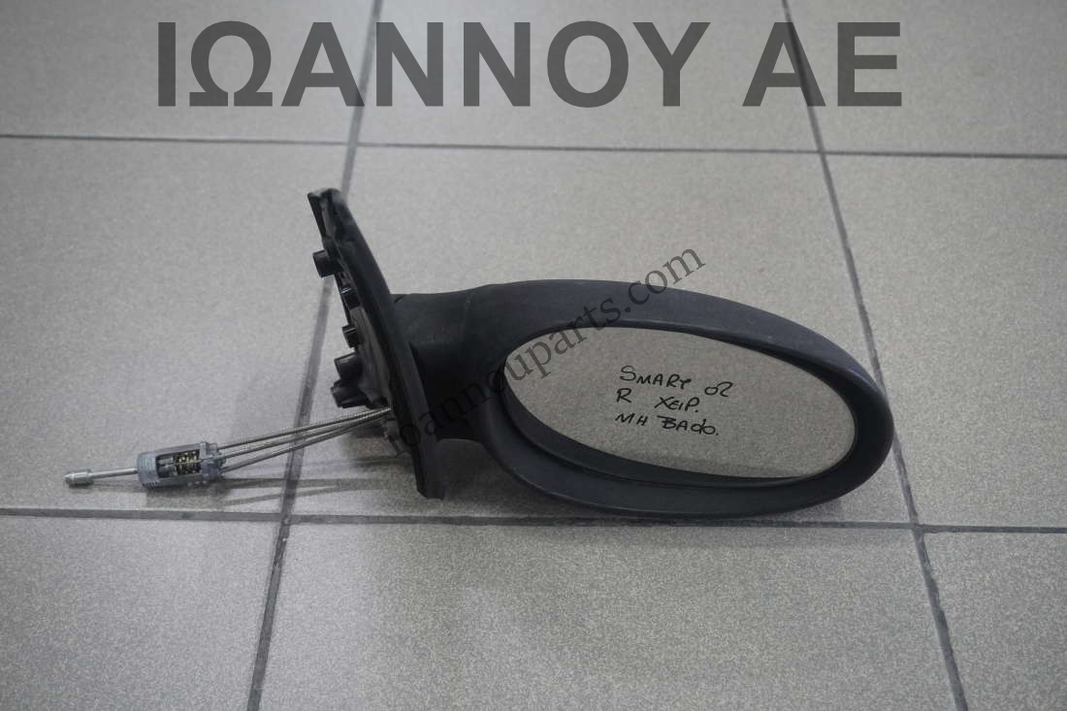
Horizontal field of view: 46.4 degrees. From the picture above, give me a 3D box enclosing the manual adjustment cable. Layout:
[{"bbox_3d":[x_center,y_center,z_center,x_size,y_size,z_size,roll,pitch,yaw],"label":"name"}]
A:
[{"bbox_3d":[-0.154,0.046,0.614,0.174,0.022,0.020,-11,45,6],"label":"manual adjustment cable"}]

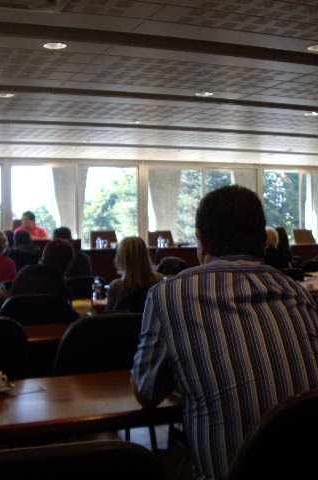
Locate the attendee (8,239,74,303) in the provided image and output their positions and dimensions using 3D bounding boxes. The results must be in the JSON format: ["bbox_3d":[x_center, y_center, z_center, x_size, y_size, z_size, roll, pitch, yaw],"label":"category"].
[{"bbox_3d":[-0.762,0.593,4.413,0.480,1.206,0.720,-1,1,-23],"label":"attendee"}]

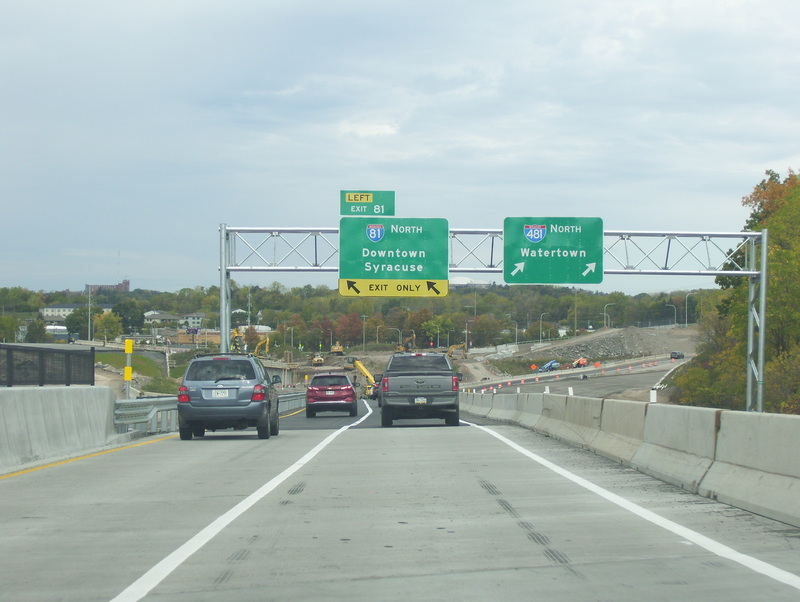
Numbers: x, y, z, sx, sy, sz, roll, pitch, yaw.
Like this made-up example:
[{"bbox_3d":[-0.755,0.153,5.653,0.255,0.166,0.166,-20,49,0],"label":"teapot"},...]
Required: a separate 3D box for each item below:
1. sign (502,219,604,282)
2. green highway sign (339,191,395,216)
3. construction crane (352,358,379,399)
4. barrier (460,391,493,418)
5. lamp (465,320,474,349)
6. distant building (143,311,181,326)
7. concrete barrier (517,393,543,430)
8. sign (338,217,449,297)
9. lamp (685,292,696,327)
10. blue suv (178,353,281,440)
[{"bbox_3d":[7.640,-2.494,100.000,4.920,3.310,0.120,0,0,0],"label":"sign"},{"bbox_3d":[-1.630,-4.950,102.000,2.770,1.250,0.100,0,-2,-2],"label":"green highway sign"},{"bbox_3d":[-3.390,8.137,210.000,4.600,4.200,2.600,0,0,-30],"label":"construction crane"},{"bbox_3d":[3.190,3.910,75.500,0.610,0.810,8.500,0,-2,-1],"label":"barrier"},{"bbox_3d":[23.500,11.800,670.000,2.600,10.400,0.400,0,-2,0],"label":"lamp"},{"bbox_3d":[-130.328,9.563,1100.000,21.000,9.000,14.000,0,0,0],"label":"distant building"},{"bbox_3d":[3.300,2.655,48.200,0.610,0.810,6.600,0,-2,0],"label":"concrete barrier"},{"bbox_3d":[-0.298,-2.151,100.000,5.460,3.930,0.120,0,0,0],"label":"sign"},{"bbox_3d":[95.200,3.040,657.000,3.400,11.000,0.400,0,-2,0],"label":"lamp"},{"bbox_3d":[-3.500,1.980,42.100,1.830,1.740,4.690,0,-2,0],"label":"blue suv"}]

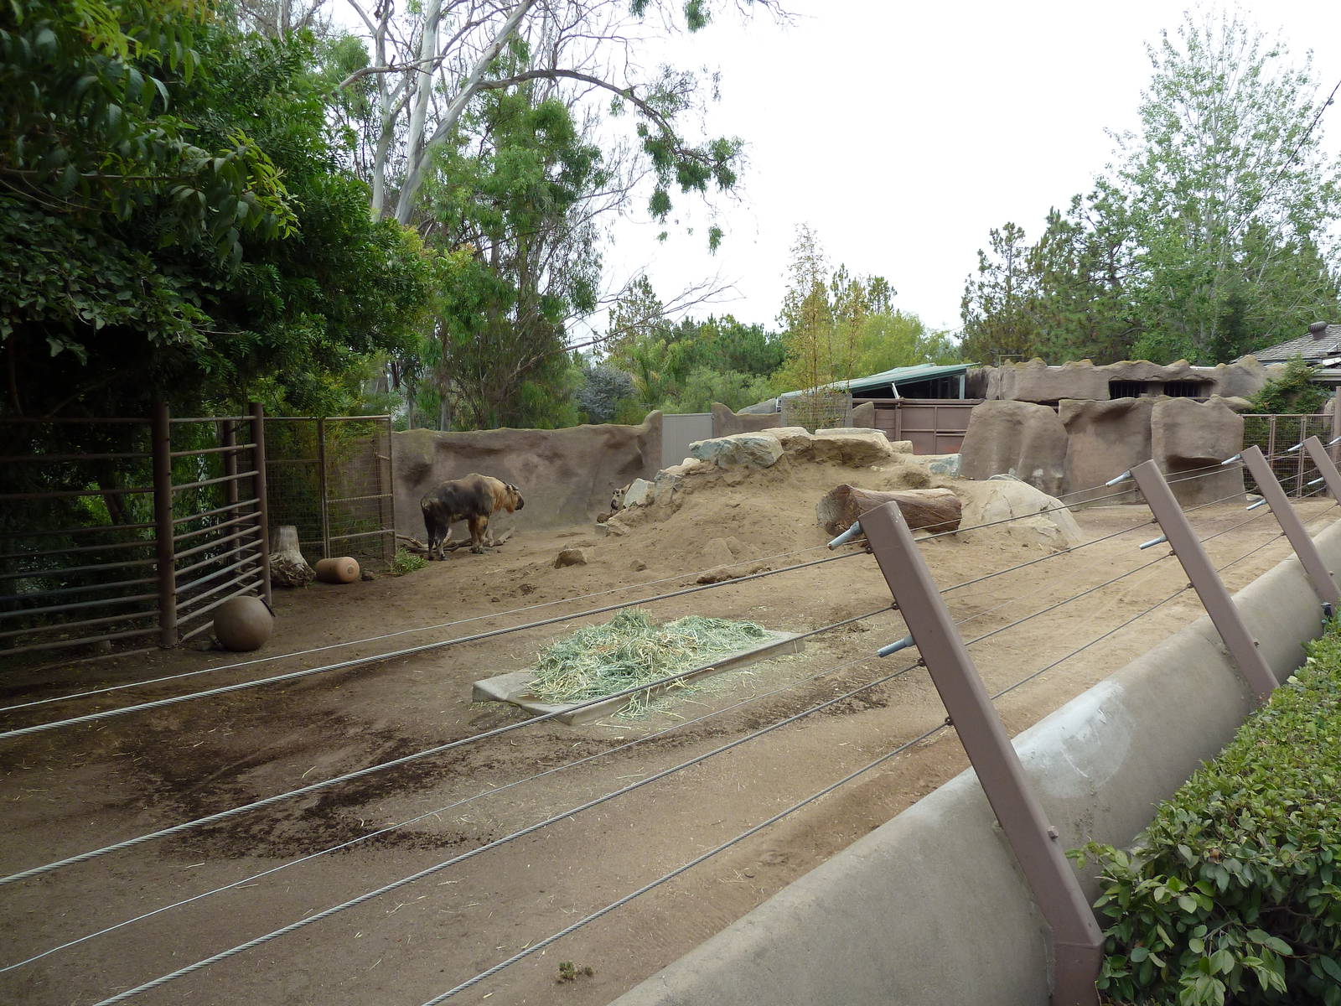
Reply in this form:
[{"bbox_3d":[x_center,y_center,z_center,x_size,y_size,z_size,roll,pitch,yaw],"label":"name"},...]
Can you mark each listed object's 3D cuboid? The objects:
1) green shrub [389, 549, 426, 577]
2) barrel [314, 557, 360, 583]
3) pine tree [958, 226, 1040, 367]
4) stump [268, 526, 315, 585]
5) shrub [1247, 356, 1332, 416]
[{"bbox_3d":[-3.629,0.793,13.391,0.500,0.310,0.420,0,6,0],"label":"green shrub"},{"bbox_3d":[-4.332,0.856,12.594,0.530,0.340,0.340,3,6,29],"label":"barrel"},{"bbox_3d":[13.584,-6.539,39.551,3.800,9.800,3.800,0,6,0],"label":"pine tree"},{"bbox_3d":[-4.964,0.642,12.623,0.660,0.760,0.620,0,6,0],"label":"stump"},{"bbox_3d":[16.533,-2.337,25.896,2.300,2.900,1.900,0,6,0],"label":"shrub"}]

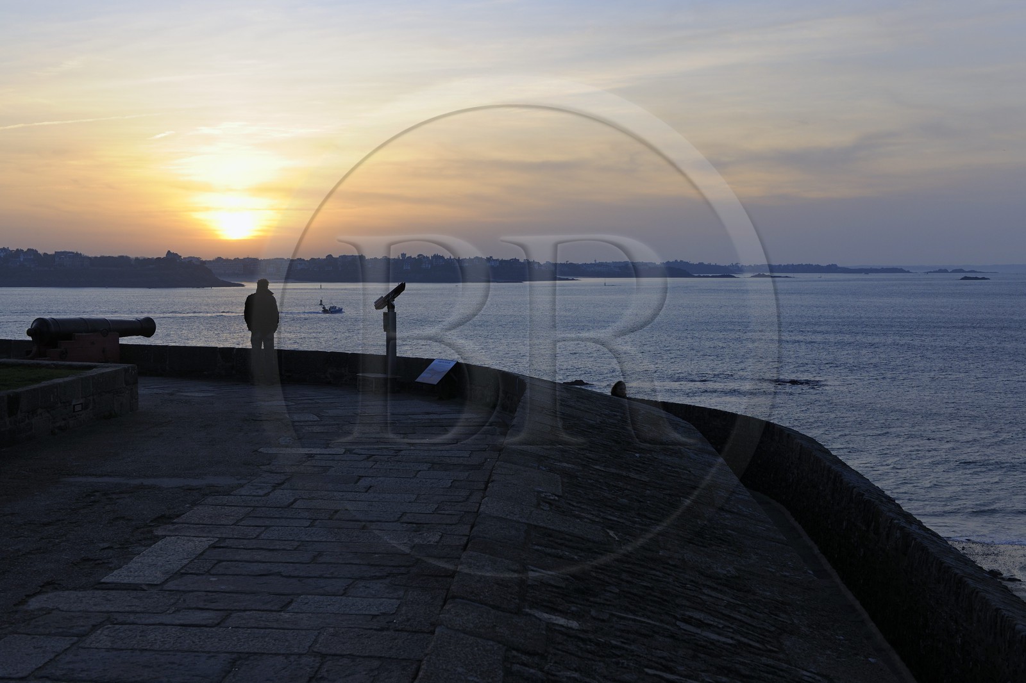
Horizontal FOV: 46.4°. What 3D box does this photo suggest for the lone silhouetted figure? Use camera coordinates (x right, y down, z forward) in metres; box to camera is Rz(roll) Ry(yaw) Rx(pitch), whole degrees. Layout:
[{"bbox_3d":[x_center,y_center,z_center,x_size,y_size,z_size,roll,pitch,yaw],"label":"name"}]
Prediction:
[{"bbox_3d":[-4.140,-0.165,19.700,0.580,1.750,0.340,-1,4,-9],"label":"lone silhouetted figure"}]

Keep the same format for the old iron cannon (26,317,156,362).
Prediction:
[{"bbox_3d":[-6.950,0.115,19.750,0.800,1.070,2.620,2,4,27],"label":"old iron cannon"}]

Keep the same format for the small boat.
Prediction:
[{"bbox_3d":[-76.000,-14.900,500.000,9.800,6.300,3.200,0,4,0],"label":"small boat"}]

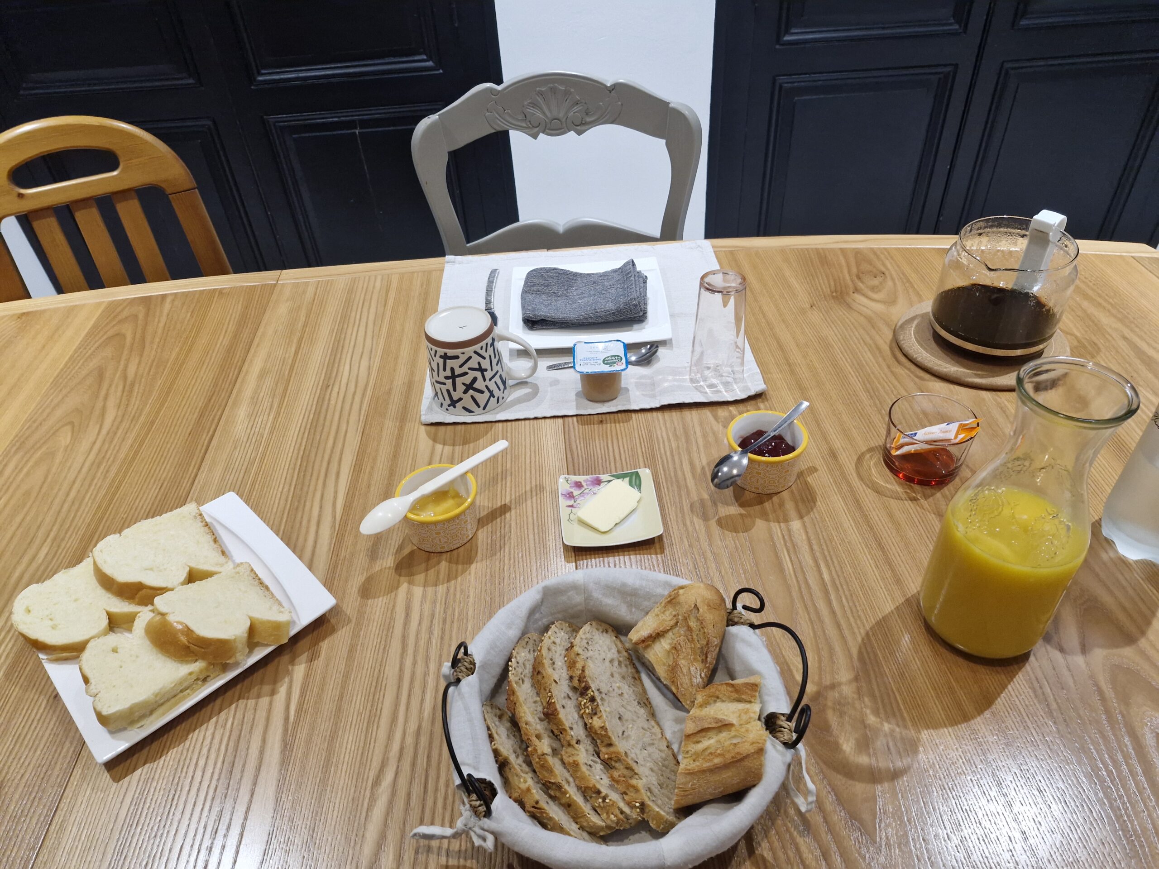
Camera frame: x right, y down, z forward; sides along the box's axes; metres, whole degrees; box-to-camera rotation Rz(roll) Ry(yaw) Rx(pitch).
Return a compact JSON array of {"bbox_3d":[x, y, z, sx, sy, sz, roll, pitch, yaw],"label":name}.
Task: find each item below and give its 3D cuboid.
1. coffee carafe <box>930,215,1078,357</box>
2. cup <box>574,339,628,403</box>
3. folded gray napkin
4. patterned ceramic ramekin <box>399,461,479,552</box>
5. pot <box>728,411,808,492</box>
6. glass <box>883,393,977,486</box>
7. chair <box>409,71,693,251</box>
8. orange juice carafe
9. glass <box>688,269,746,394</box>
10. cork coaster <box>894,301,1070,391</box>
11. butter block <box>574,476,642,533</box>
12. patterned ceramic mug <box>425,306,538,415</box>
[{"bbox_3d":[0.506,-0.178,0.914,0.143,0.132,0.171,28,48,34],"label":"coffee carafe"},{"bbox_3d":[0.026,-0.074,0.924,0.065,0.053,0.068,-2,40,3],"label":"cup"},{"bbox_3d":[0.010,-0.195,1.064,0.176,0.036,0.122,-4,39,0],"label":"folded gray napkin"},{"bbox_3d":[-0.137,0.075,0.762,0.081,0.050,0.081,-4,40,0],"label":"patterned ceramic ramekin"},{"bbox_3d":[0.193,0.021,0.798,0.082,0.050,0.082,-3,40,2],"label":"pot"},{"bbox_3d":[0.351,0.007,0.779,0.083,0.059,0.083,-4,39,0],"label":"glass"},{"bbox_3d":[-0.021,-0.006,1.284,0.480,0.990,0.540,-2,40,3],"label":"chair"},{"bbox_3d":[0.337,0.061,0.587,0.096,0.239,0.096,-4,40,0],"label":"orange juice carafe"},{"bbox_3d":[0.165,-0.121,0.906,0.067,0.133,0.067,-4,40,0],"label":"glass"},{"bbox_3d":[0.497,-0.116,0.955,0.196,0.015,0.196,-4,39,0],"label":"cork coaster"},{"bbox_3d":[0.030,0.072,0.756,0.063,0.008,0.036,-33,46,-31],"label":"butter block"},{"bbox_3d":[-0.116,-0.090,0.915,0.133,0.097,0.095,-1,39,4],"label":"patterned ceramic mug"}]

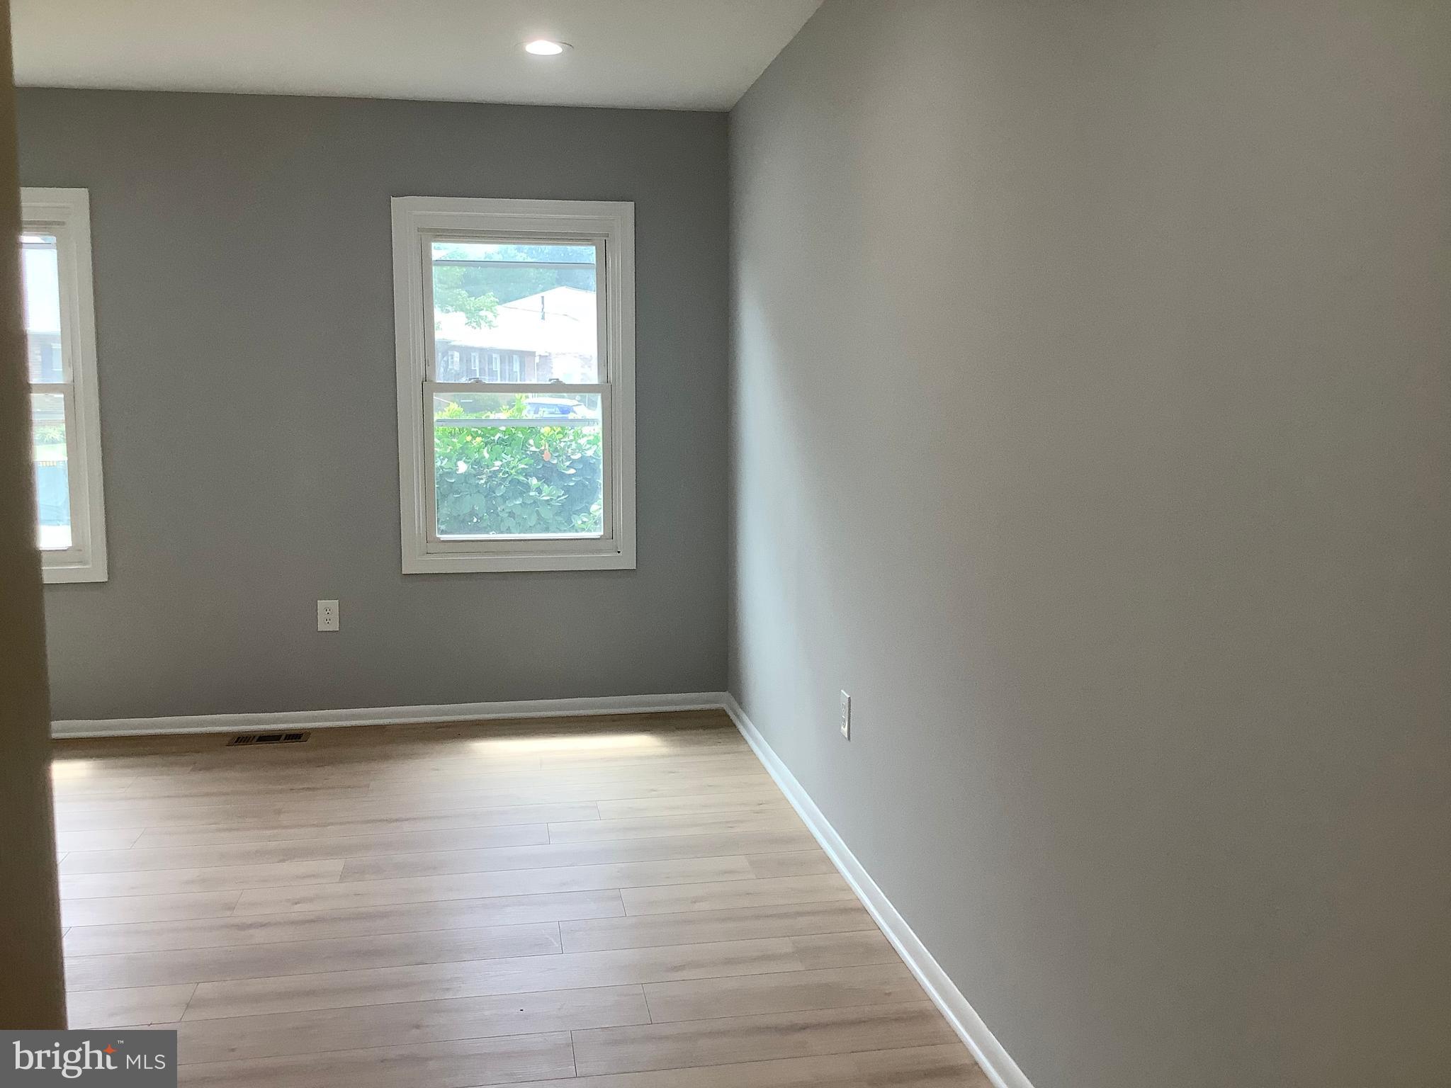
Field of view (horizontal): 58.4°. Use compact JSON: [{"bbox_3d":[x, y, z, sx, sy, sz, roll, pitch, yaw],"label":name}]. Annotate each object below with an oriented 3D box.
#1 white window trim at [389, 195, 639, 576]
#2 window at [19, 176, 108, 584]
[{"bbox_3d":[-0.822,-0.615,5.160,0.931,1.454,0.100,-1,7,-10],"label":"white window trim"},{"bbox_3d":[-2.808,-0.574,4.808,0.931,1.454,0.100,-1,7,-10],"label":"window"}]

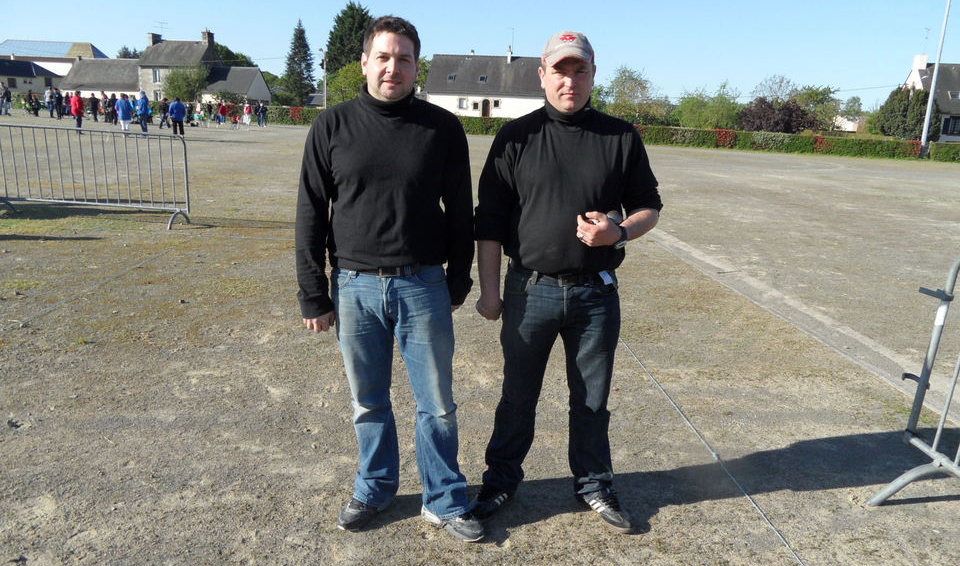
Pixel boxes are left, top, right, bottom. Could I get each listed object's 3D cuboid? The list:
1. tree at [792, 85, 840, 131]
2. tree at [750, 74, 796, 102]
[{"bbox_3d":[21.399,-10.557,42.510,3.268,3.932,3.268,2,14,0],"label":"tree"},{"bbox_3d":[26.016,-15.601,59.000,4.300,5.750,4.000,2,14,0],"label":"tree"}]

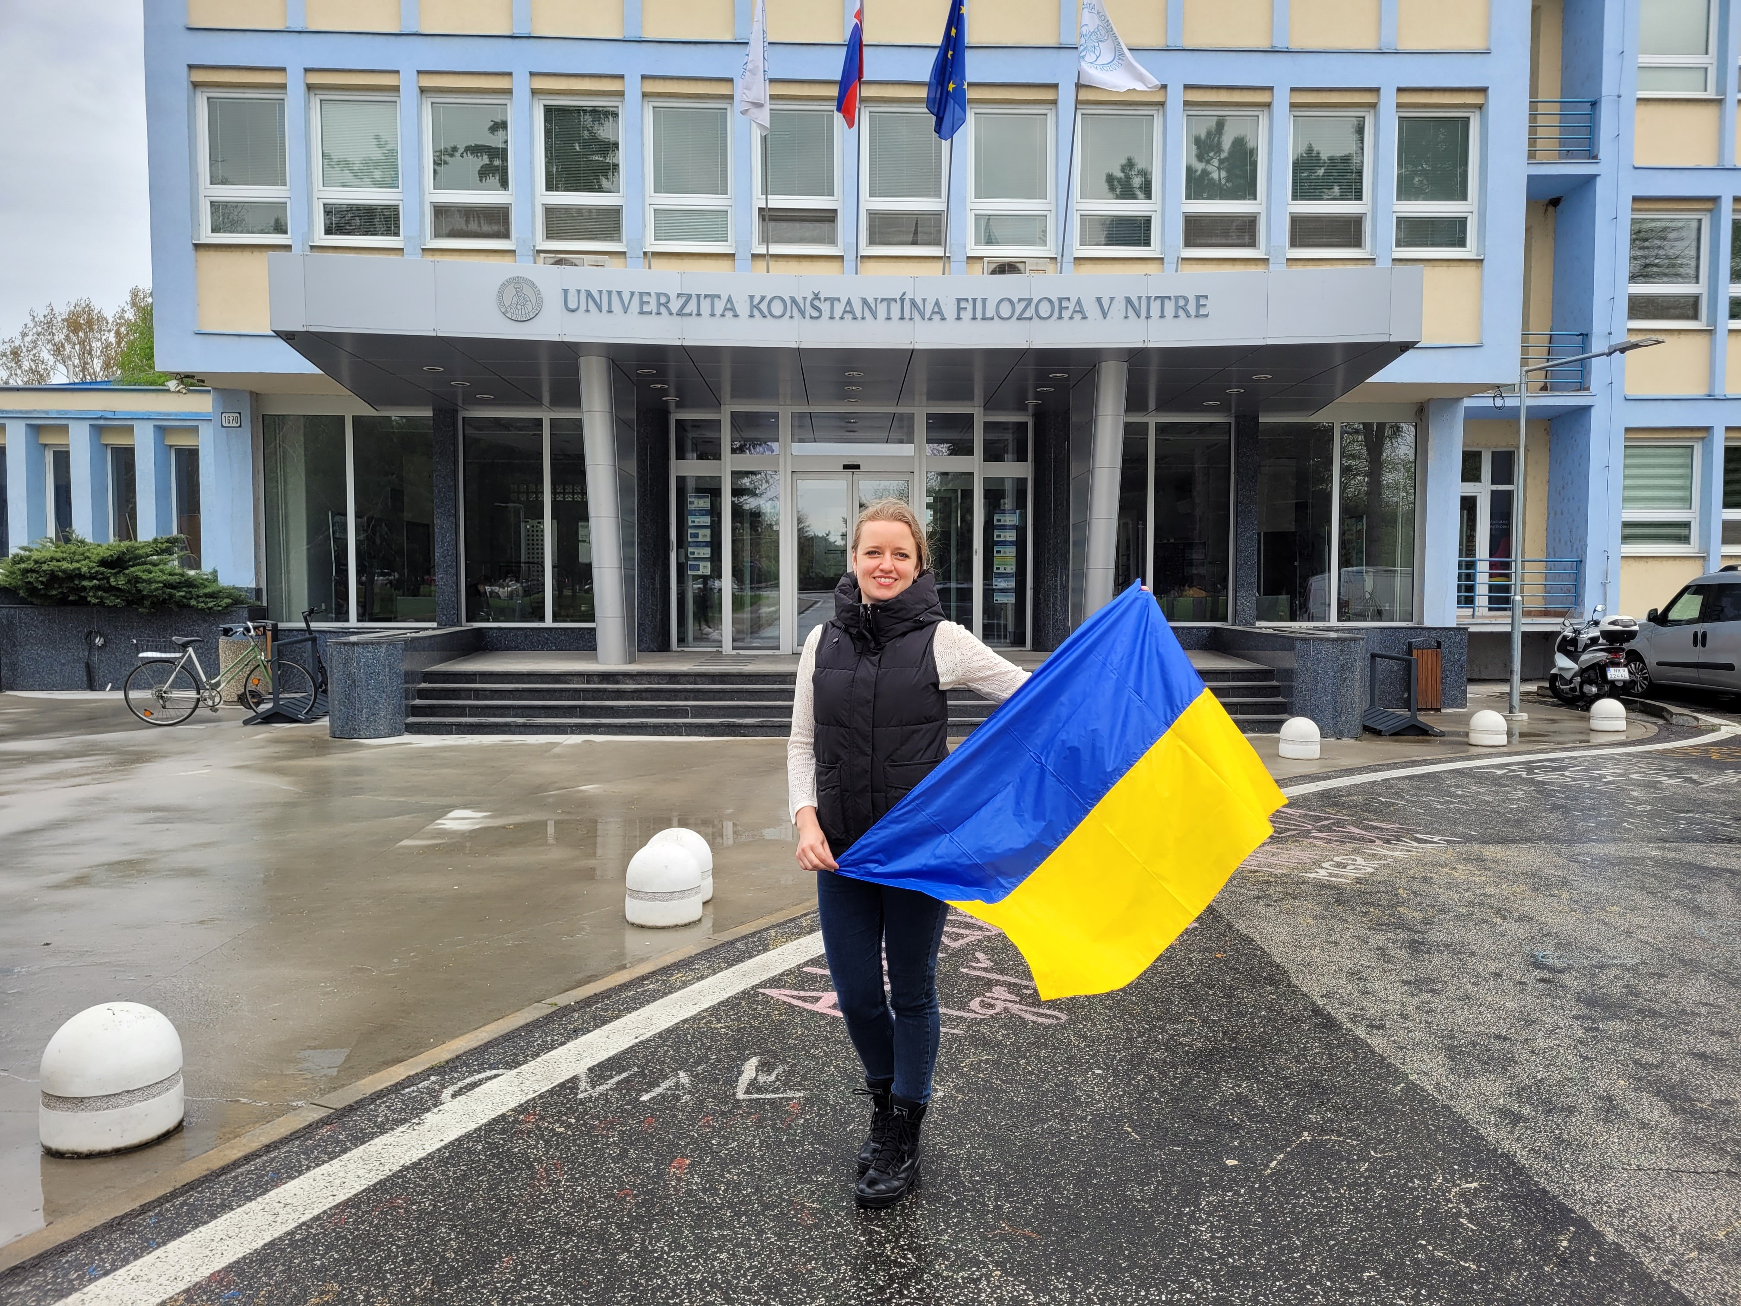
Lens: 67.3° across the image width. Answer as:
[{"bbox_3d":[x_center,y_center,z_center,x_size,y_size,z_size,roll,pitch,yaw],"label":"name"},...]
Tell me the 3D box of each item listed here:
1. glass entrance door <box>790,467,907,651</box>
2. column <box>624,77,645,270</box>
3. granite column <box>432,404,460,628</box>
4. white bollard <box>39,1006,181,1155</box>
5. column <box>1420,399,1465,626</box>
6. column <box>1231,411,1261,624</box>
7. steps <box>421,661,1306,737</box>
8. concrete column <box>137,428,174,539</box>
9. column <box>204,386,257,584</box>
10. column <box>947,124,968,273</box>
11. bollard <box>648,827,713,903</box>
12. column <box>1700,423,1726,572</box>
[{"bbox_3d":[-0.223,-1.185,17.228,1.570,2.400,0.130,0,3,-1],"label":"glass entrance door"},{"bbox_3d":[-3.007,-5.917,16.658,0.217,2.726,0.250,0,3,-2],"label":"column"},{"bbox_3d":[-5.844,-1.889,18.122,0.286,3.034,0.320,0,3,-2],"label":"granite column"},{"bbox_3d":[-2.065,1.135,3.569,0.339,0.348,0.339,0,3,0],"label":"white bollard"},{"bbox_3d":[7.232,-1.780,16.744,0.437,2.867,0.430,0,3,-3],"label":"column"},{"bbox_3d":[4.812,-1.747,16.921,0.299,2.790,0.340,0,3,-3],"label":"column"},{"bbox_3d":[-0.227,0.496,13.442,8.720,0.560,1.100,0,3,-1],"label":"steps"},{"bbox_3d":[-10.159,-2.214,18.536,0.261,1.983,0.420,0,3,-2],"label":"concrete column"},{"bbox_3d":[-8.472,-2.194,17.677,0.570,2.640,0.460,0,3,-1],"label":"column"},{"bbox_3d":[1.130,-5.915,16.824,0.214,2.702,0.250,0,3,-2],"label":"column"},{"bbox_3d":[-0.915,1.010,6.226,0.339,0.348,0.339,0,3,0],"label":"bollard"},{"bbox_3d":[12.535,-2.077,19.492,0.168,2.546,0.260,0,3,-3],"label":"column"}]

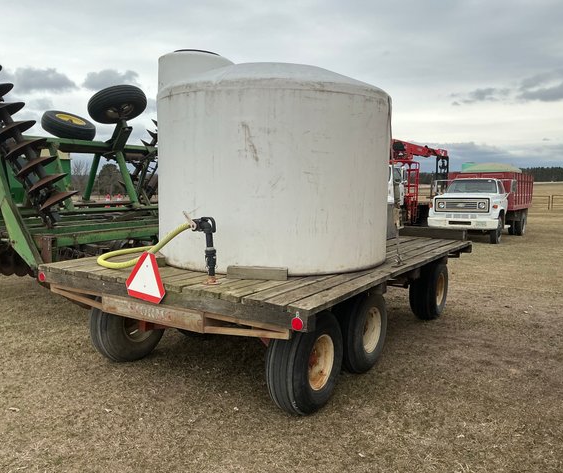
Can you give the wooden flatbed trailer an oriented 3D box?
[{"bbox_3d":[0.155,0.564,5.802,2.852,0.790,4.351,5,8,33],"label":"wooden flatbed trailer"}]

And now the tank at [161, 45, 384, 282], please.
[{"bbox_3d":[-0.067,-0.755,5.344,2.351,1.930,2.351,0,6,0],"label":"tank"}]

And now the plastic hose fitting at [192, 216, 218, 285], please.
[{"bbox_3d":[-0.611,0.101,3.985,0.240,0.530,0.130,3,7,21],"label":"plastic hose fitting"}]

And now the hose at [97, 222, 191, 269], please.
[{"bbox_3d":[-1.124,0.045,4.680,1.360,0.460,0.660,5,8,33],"label":"hose"}]

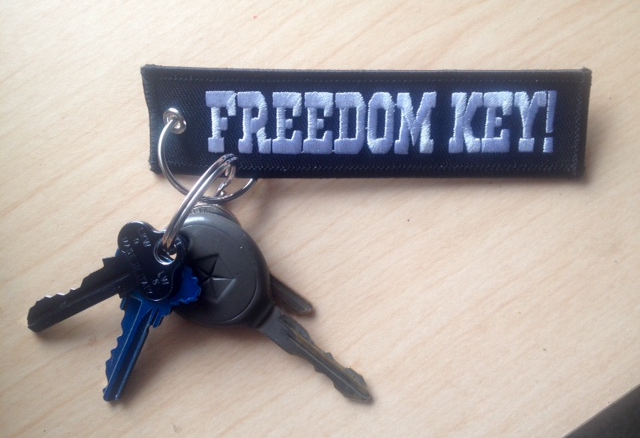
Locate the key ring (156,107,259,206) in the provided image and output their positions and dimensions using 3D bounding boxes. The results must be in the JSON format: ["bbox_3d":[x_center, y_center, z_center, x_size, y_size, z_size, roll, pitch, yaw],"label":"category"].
[{"bbox_3d":[-0.032,-0.020,0.190,0.030,0.004,0.030,0,97,-7],"label":"key ring"}]

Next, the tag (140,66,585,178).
[{"bbox_3d":[0.014,-0.029,0.192,0.131,0.005,0.031,0,97,0],"label":"tag"}]

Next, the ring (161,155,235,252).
[{"bbox_3d":[-0.034,-0.004,0.182,0.004,0.032,0.032,38,84,1],"label":"ring"}]

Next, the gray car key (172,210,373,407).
[{"bbox_3d":[-0.014,0.031,0.193,0.079,0.009,0.032,40,96,-12],"label":"gray car key"}]

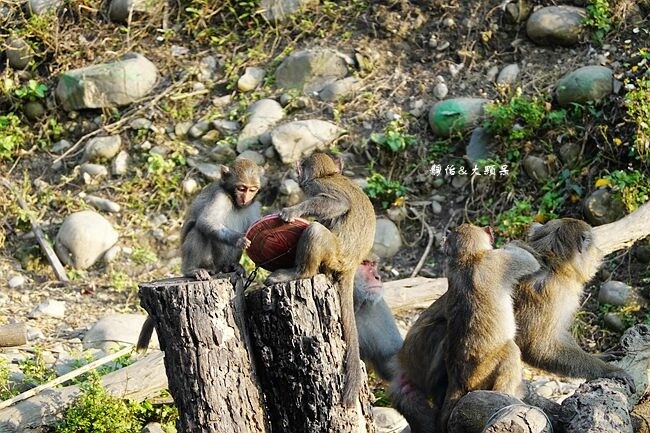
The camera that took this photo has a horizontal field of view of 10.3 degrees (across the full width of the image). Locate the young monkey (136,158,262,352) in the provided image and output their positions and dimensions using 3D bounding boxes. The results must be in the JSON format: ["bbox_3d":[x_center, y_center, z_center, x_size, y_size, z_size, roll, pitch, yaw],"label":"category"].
[{"bbox_3d":[-0.344,0.107,9.900,0.370,0.500,0.210,6,8,43],"label":"young monkey"}]

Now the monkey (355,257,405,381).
[{"bbox_3d":[0.119,0.347,10.350,0.380,0.480,0.280,4,7,30],"label":"monkey"}]

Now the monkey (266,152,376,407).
[{"bbox_3d":[-0.012,0.171,9.800,0.300,0.660,0.210,4,7,37],"label":"monkey"}]

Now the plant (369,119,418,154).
[{"bbox_3d":[0.251,-0.296,13.200,0.165,0.115,0.140,0,6,0],"label":"plant"}]

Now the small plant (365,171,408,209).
[{"bbox_3d":[0.218,-0.092,12.800,0.155,0.120,0.140,0,6,0],"label":"small plant"}]

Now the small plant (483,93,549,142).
[{"bbox_3d":[0.702,-0.365,13.300,0.240,0.170,0.200,0,6,0],"label":"small plant"}]

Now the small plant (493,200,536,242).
[{"bbox_3d":[0.663,0.011,12.700,0.150,0.135,0.135,0,6,0],"label":"small plant"}]

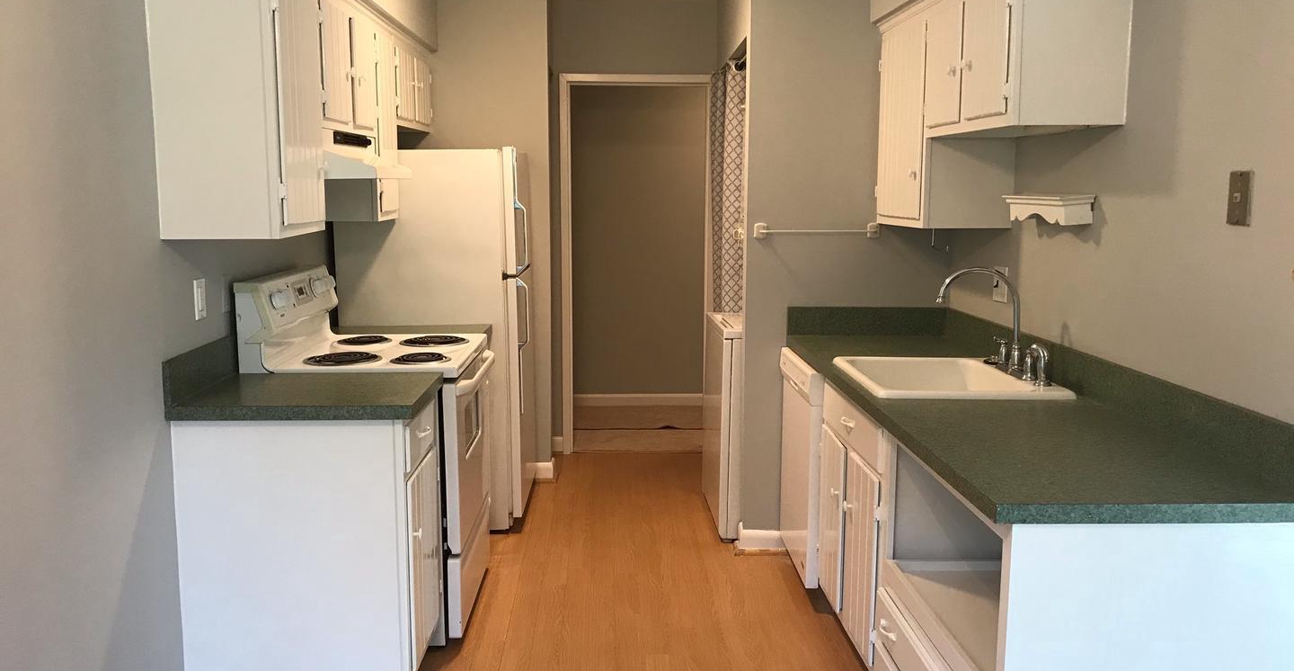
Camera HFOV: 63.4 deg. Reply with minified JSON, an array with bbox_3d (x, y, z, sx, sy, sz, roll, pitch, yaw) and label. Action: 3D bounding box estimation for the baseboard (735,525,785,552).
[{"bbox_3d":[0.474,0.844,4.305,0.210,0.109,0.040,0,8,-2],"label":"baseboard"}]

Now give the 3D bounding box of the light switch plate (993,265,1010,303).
[{"bbox_3d":[1.212,-0.177,3.591,0.012,0.118,0.118,0,8,-2],"label":"light switch plate"}]

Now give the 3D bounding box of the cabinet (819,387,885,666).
[{"bbox_3d":[0.915,0.605,3.231,0.622,0.837,0.750,0,8,-2],"label":"cabinet"}]

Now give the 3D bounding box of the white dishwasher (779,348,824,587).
[{"bbox_3d":[0.851,0.505,3.906,0.615,0.847,0.600,0,8,-2],"label":"white dishwasher"}]

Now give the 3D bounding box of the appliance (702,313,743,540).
[{"bbox_3d":[0.621,0.363,4.760,0.650,0.940,0.695,0,8,-2],"label":"appliance"}]

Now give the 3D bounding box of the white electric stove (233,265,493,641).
[{"bbox_3d":[-0.953,0.371,3.766,0.718,1.195,0.760,0,8,-2],"label":"white electric stove"}]

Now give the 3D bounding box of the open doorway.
[{"bbox_3d":[-0.062,-0.378,5.842,0.831,2.091,0.120,0,8,-2],"label":"open doorway"}]

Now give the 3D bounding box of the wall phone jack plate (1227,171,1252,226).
[{"bbox_3d":[1.277,-0.296,2.264,0.009,0.114,0.075,0,8,-2],"label":"wall phone jack plate"}]

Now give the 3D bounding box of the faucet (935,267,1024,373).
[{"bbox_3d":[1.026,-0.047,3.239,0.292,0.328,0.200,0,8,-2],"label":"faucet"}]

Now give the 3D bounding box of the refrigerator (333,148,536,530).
[{"bbox_3d":[-0.919,-0.007,4.783,0.790,1.645,0.740,0,8,-2],"label":"refrigerator"}]

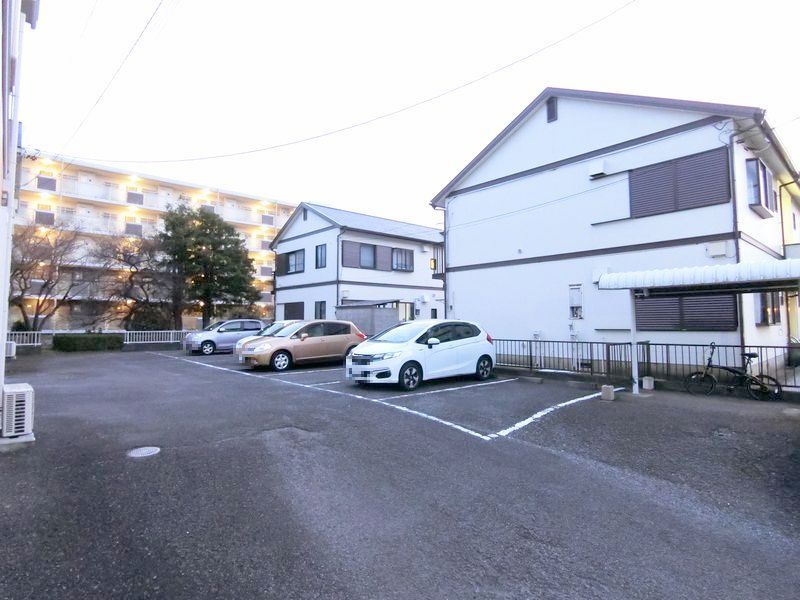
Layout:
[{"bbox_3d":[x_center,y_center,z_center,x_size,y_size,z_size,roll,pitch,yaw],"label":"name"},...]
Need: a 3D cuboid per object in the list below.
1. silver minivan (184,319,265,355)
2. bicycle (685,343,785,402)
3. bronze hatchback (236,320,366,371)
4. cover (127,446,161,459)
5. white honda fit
[{"bbox_3d":[-8.363,1.813,21.359,3.900,1.560,1.690,2,-4,-39],"label":"silver minivan"},{"bbox_3d":[6.277,1.310,8.324,1.450,1.040,0.500,-2,-3,31],"label":"bicycle"},{"bbox_3d":[-3.163,1.461,14.765,4.230,1.530,1.710,2,-4,-39],"label":"bronze hatchback"},{"bbox_3d":[-2.945,1.759,5.041,0.370,0.030,0.370,0,-3,0],"label":"cover"},{"bbox_3d":[0.567,1.233,10.672,3.990,1.520,1.710,2,-4,-41],"label":"white honda fit"}]

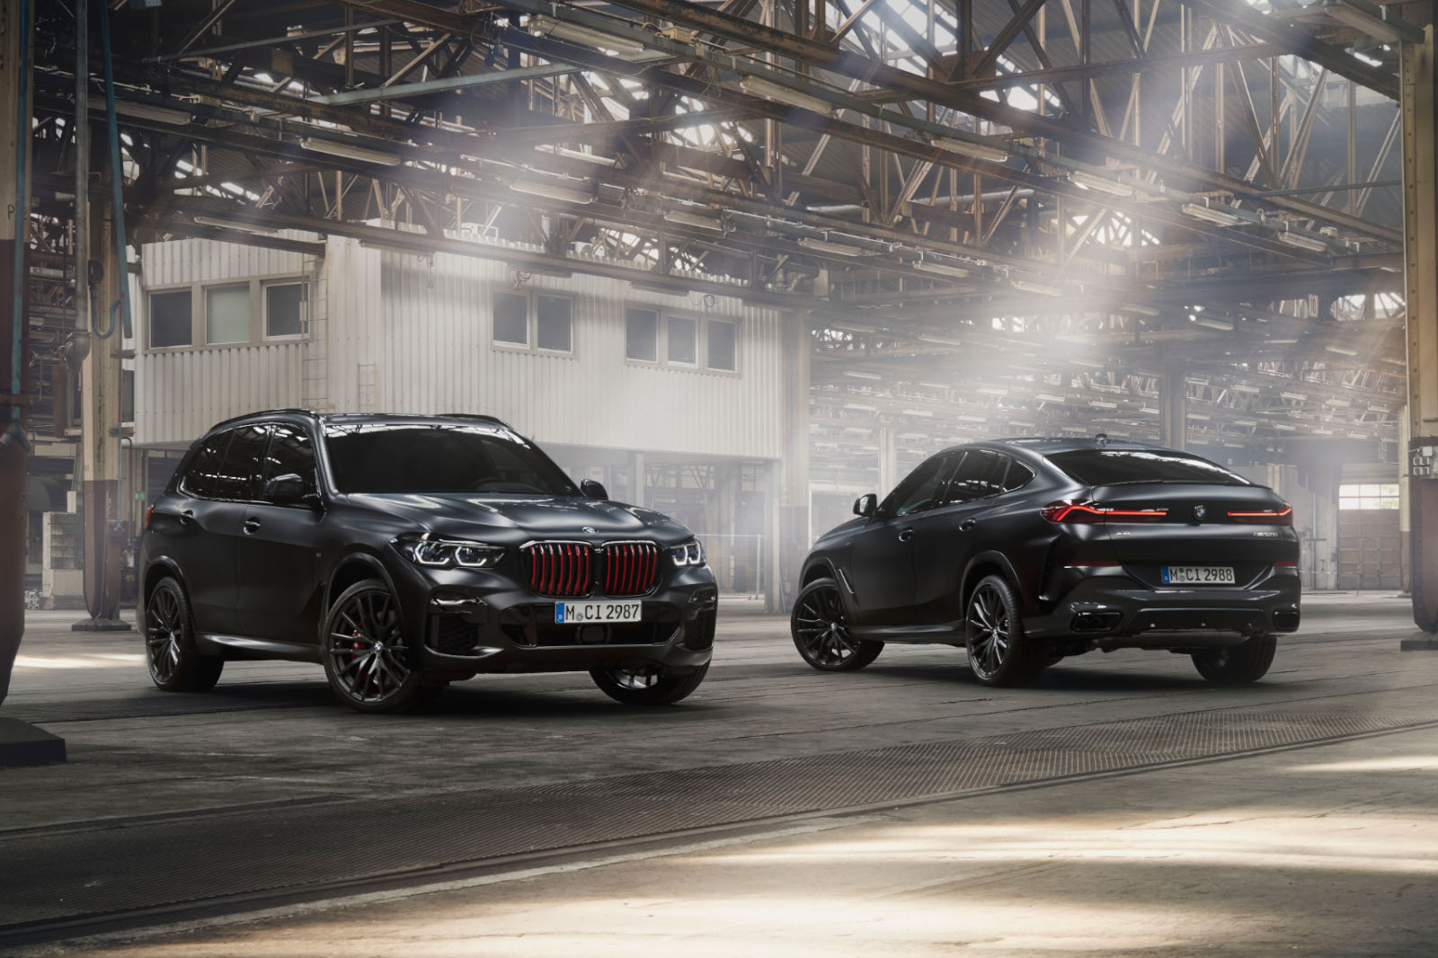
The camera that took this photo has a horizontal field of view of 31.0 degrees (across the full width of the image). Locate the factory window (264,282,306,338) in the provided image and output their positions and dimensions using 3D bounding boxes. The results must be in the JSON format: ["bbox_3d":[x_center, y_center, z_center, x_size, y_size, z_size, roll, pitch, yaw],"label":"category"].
[{"bbox_3d":[-6.968,-2.689,41.912,1.004,0.887,0.100,-1,-2,34],"label":"factory window"}]

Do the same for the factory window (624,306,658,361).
[{"bbox_3d":[-1.405,-2.563,46.434,0.100,0.942,1.009,-1,-2,34],"label":"factory window"}]

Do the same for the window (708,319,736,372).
[{"bbox_3d":[0.030,-2.486,48.593,0.100,0.950,1.010,-1,-2,34],"label":"window"}]

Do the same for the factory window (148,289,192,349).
[{"bbox_3d":[-9.128,-2.663,43.347,1.030,0.971,0.100,-1,-2,34],"label":"factory window"}]

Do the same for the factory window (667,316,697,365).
[{"bbox_3d":[-0.697,-2.503,47.499,0.100,0.920,0.983,-1,-2,34],"label":"factory window"}]

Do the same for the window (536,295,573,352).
[{"bbox_3d":[-2.833,-2.650,44.288,0.100,0.950,1.029,-1,-2,34],"label":"window"}]

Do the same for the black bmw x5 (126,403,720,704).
[{"bbox_3d":[-1.969,0.463,15.867,2.050,1.750,4.935,1,-2,-33],"label":"black bmw x5"}]

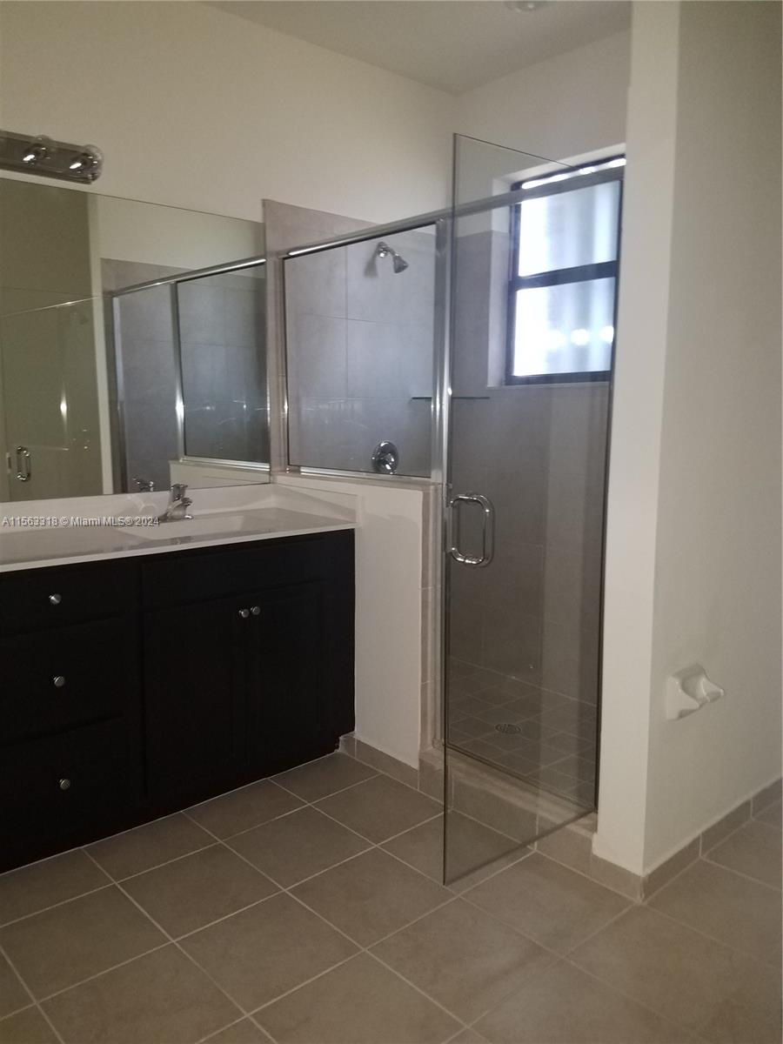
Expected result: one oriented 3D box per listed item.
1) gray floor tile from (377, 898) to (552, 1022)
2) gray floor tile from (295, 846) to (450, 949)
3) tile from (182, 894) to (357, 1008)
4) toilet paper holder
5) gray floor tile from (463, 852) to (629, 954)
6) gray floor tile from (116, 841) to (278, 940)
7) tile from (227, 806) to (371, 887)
[{"bbox_3d":[0.172,1.032,1.862,0.331,0.010,0.331,-7,10,-42],"label":"gray floor tile"},{"bbox_3d":[-0.053,1.004,2.112,0.331,0.010,0.331,-7,10,-42],"label":"gray floor tile"},{"bbox_3d":[-0.295,1.027,1.889,0.331,0.010,0.331,-7,10,-42],"label":"tile"},{"bbox_3d":[0.799,0.459,2.055,0.160,0.120,0.095,-7,10,-42],"label":"toilet paper holder"},{"bbox_3d":[0.416,1.006,2.085,0.331,0.010,0.331,-7,10,-42],"label":"gray floor tile"},{"bbox_3d":[-0.521,0.997,2.139,0.331,0.010,0.331,-7,10,-42],"label":"gray floor tile"},{"bbox_3d":[-0.279,0.973,2.361,0.331,0.010,0.331,-7,10,-42],"label":"tile"}]

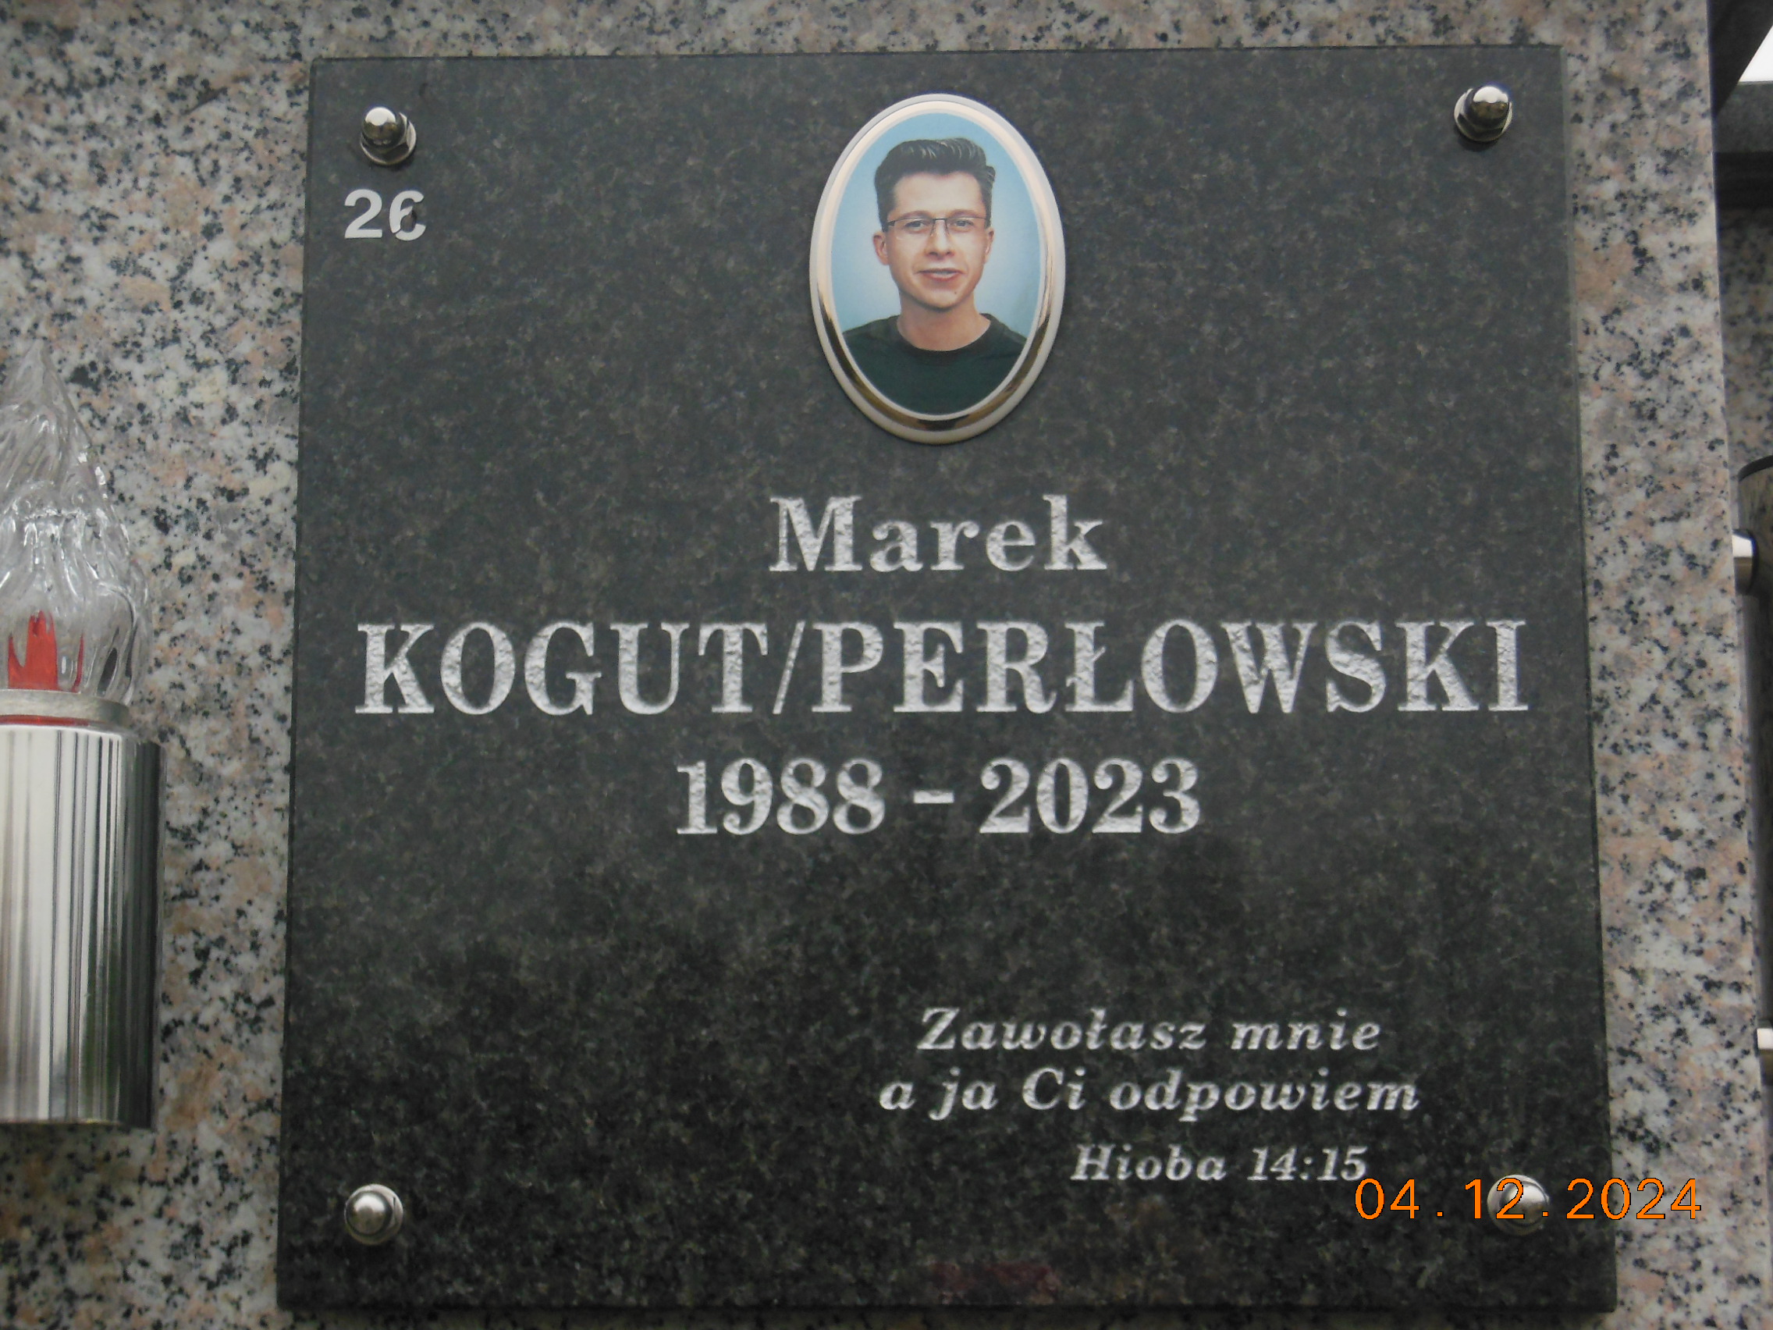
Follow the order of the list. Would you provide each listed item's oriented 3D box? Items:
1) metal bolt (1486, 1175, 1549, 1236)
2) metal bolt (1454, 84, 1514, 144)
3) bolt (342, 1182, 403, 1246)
[{"bbox_3d":[0.173,0.146,0.918,0.017,0.017,0.014,0,-11,1],"label":"metal bolt"},{"bbox_3d":[0.174,-0.161,0.976,0.017,0.017,0.014,0,-11,1],"label":"metal bolt"},{"bbox_3d":[-0.141,0.150,0.924,0.017,0.017,0.014,0,-11,1],"label":"bolt"}]

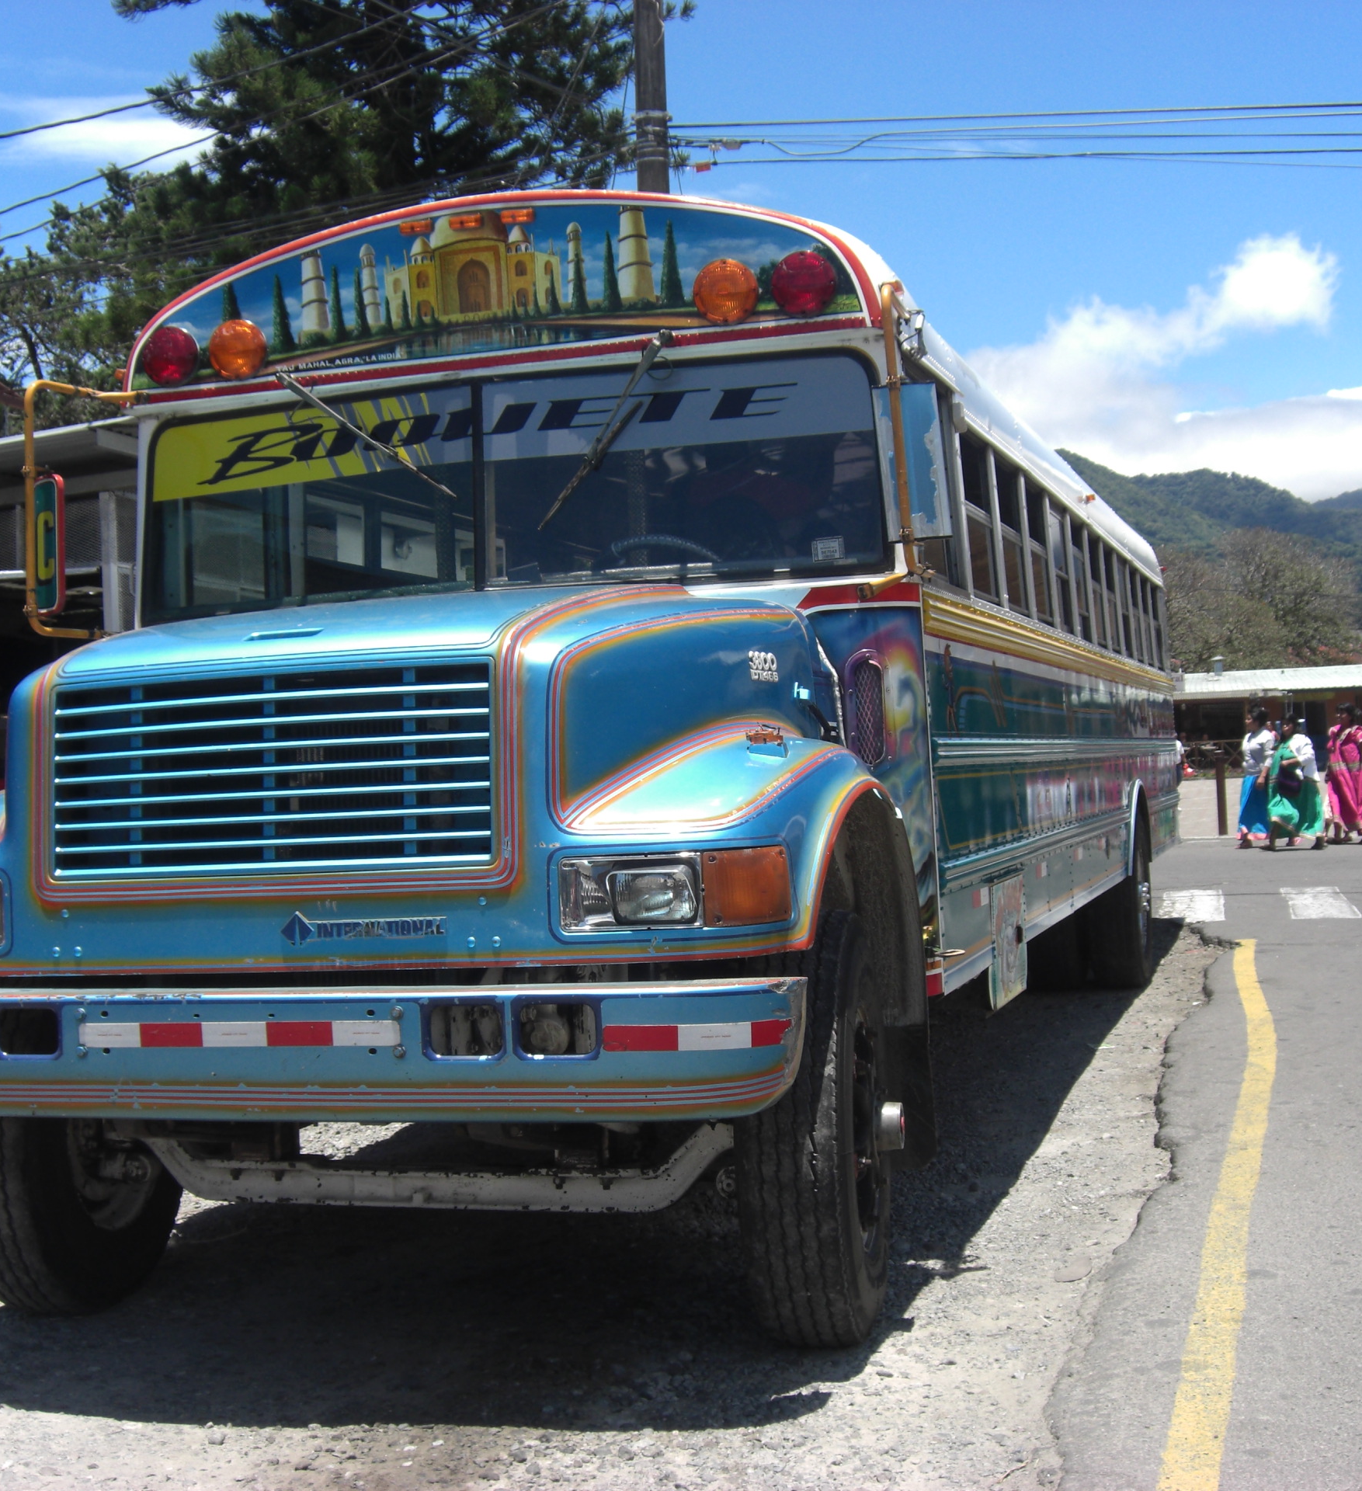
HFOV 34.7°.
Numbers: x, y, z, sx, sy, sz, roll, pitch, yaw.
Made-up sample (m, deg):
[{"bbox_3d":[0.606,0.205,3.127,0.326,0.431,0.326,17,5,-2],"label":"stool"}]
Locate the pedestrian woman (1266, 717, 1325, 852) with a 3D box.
[{"bbox_3d":[6.764,0.418,24.000,0.520,1.430,0.470,-2,-1,-31],"label":"pedestrian woman"}]

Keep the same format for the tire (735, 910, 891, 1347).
[{"bbox_3d":[0.335,0.908,5.239,0.265,1.020,1.020,-3,-1,10],"label":"tire"}]

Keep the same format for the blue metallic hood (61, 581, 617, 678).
[{"bbox_3d":[-0.736,-0.293,5.498,1.300,0.280,1.280,-3,-1,17],"label":"blue metallic hood"}]

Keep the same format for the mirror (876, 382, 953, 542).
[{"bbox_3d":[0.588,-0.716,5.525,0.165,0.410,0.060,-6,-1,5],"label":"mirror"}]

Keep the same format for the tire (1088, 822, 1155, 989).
[{"bbox_3d":[2.410,0.808,11.914,0.265,1.020,1.020,-3,-1,17],"label":"tire"}]

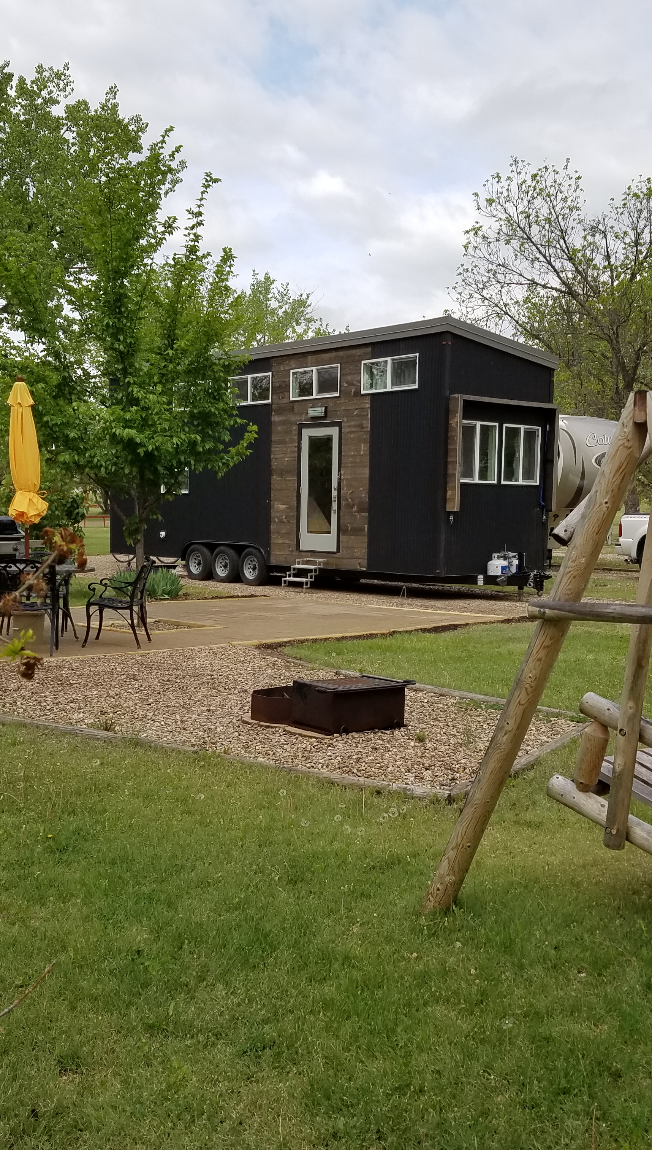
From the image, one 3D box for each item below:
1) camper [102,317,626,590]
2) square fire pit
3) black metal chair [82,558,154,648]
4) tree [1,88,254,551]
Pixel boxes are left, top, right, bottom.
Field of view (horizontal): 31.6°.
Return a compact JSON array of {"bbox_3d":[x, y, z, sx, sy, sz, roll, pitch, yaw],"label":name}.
[{"bbox_3d":[-0.100,-1.910,20.700,2.600,4.160,10.370,-2,4,-42],"label":"camper"},{"bbox_3d":[0.007,0.827,7.643,0.800,0.290,0.820,-1,4,-34],"label":"square fire pit"},{"bbox_3d":[-2.024,0.257,11.318,0.640,0.860,0.620,1,3,2],"label":"black metal chair"},{"bbox_3d":[-2.059,-2.272,12.553,2.900,5.700,2.800,1,3,0],"label":"tree"}]

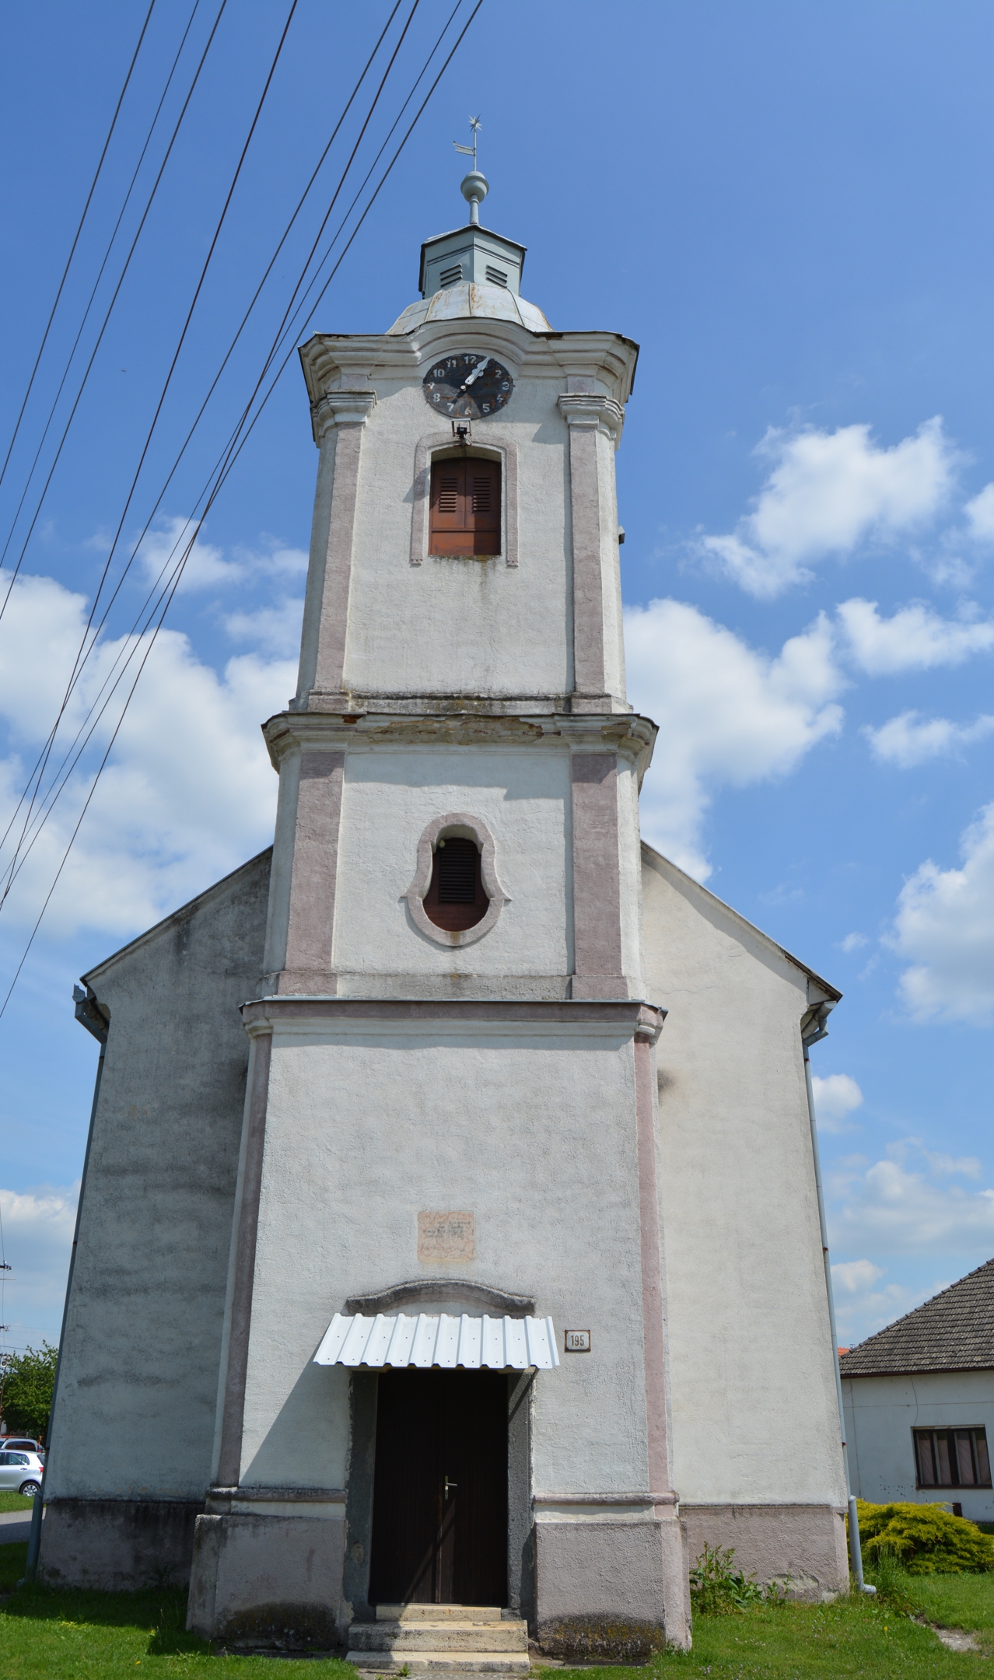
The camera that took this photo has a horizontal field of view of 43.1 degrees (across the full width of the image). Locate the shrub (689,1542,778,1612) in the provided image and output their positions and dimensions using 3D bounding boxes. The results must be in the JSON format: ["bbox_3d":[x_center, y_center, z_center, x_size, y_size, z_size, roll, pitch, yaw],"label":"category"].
[{"bbox_3d":[2.754,8.749,15.007,1.100,0.770,0.850,0,-26,0],"label":"shrub"}]

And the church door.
[{"bbox_3d":[-0.521,5.972,11.771,1.270,2.060,0.100,1,-26,0],"label":"church door"}]

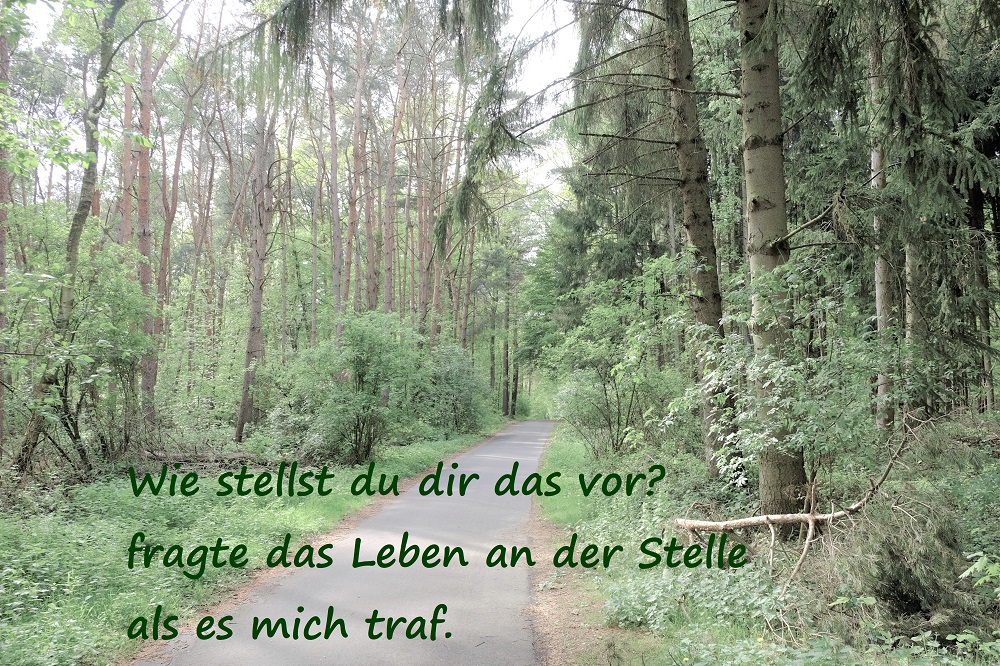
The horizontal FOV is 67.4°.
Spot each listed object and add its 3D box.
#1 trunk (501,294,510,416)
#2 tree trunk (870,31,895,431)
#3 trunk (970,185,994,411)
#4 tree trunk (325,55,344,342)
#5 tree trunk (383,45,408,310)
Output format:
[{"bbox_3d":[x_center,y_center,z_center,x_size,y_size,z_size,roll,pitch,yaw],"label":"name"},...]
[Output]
[{"bbox_3d":[0.363,1.336,45.289,0.400,7.380,0.380,1,-5,0],"label":"trunk"},{"bbox_3d":[10.873,-3.041,21.457,0.480,11.640,0.420,1,-4,0],"label":"tree trunk"},{"bbox_3d":[17.583,-1.343,27.325,0.420,8.300,0.380,-1,-4,0],"label":"trunk"},{"bbox_3d":[-6.523,-5.270,29.447,0.420,11.400,0.360,-3,-4,0],"label":"tree trunk"},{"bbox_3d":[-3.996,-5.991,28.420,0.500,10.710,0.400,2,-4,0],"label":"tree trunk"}]

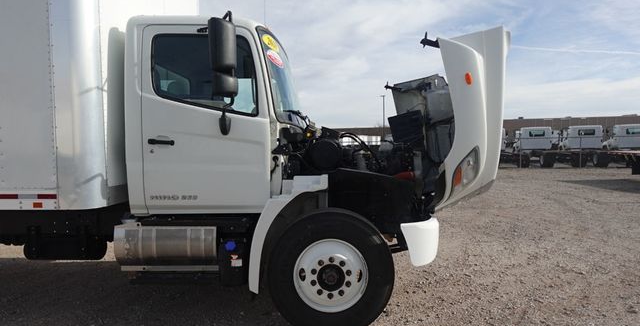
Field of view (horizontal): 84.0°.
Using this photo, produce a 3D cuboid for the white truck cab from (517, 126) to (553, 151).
[{"bbox_3d":[16.423,-1.857,27.242,2.150,1.750,1.600,1,4,20],"label":"white truck cab"}]

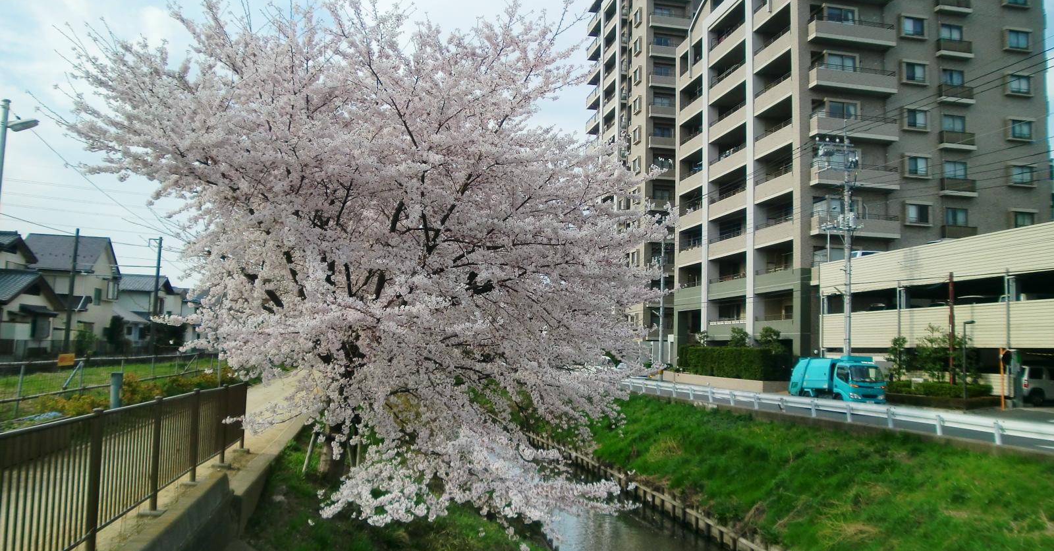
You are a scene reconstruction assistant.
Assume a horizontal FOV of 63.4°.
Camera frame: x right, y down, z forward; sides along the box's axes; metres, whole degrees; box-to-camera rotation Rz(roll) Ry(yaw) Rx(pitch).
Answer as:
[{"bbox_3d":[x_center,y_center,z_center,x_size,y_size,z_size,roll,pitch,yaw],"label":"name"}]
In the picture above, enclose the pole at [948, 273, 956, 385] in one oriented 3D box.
[{"bbox_3d":[19.645,2.887,39.433,0.220,6.100,0.220,2,-5,-12],"label":"pole"}]

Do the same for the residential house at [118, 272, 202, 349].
[{"bbox_3d":[-36.084,3.744,77.805,7.000,7.400,11.000,2,-5,-10],"label":"residential house"}]

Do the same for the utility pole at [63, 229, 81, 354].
[{"bbox_3d":[-26.132,1.310,49.025,0.320,7.850,0.320,1,-5,0],"label":"utility pole"}]

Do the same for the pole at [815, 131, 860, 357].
[{"bbox_3d":[15.311,-0.388,41.919,2.000,13.220,1.000,2,-5,-12],"label":"pole"}]

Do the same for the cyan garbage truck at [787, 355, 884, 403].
[{"bbox_3d":[13.925,4.794,38.753,1.750,2.290,5.350,2,-5,-12],"label":"cyan garbage truck"}]

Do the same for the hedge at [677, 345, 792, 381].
[{"bbox_3d":[13.353,5.750,56.054,2.000,1.930,13.500,2,-5,-11],"label":"hedge"}]

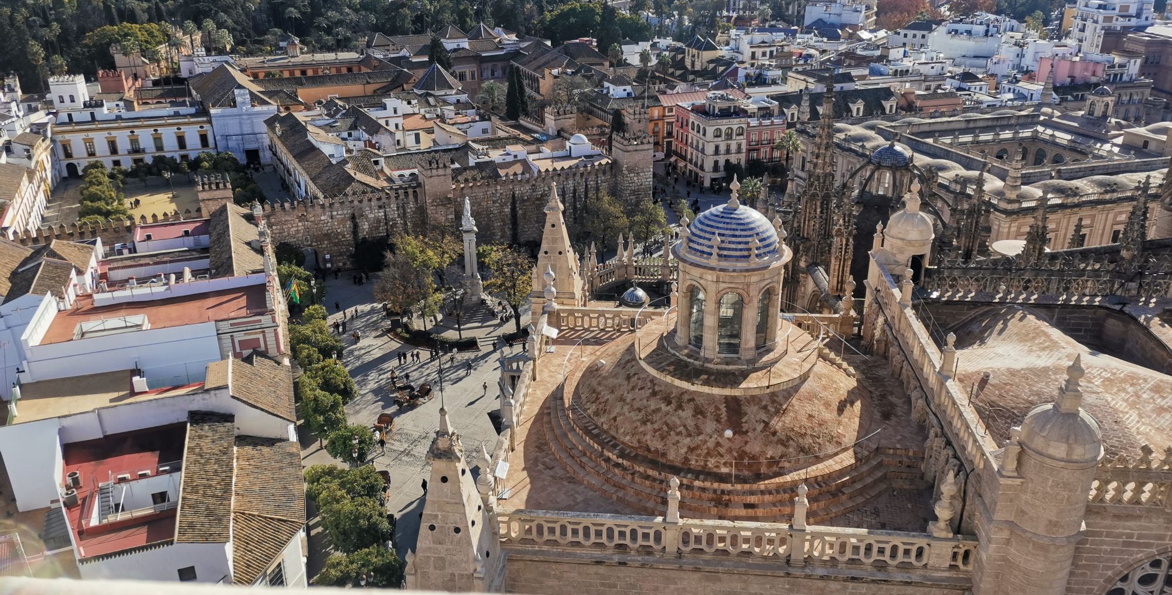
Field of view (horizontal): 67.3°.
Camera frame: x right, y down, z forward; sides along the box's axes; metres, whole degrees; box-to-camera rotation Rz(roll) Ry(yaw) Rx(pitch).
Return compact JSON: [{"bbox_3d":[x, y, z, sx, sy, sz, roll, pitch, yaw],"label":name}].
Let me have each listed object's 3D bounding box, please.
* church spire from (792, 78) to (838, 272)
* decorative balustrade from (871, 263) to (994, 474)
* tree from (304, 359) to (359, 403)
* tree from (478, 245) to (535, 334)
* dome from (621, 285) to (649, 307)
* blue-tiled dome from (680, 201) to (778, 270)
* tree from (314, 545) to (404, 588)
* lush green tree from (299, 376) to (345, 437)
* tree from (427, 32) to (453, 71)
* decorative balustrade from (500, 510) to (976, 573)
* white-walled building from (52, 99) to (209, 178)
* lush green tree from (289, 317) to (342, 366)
[{"bbox_3d":[15.566,-7.930,60.173,3.100,14.200,3.100,2,23,5],"label":"church spire"},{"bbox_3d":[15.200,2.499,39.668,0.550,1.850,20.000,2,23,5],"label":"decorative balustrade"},{"bbox_3d":[-30.701,11.028,105.831,6.000,5.600,6.000,0,23,0],"label":"tree"},{"bbox_3d":[-10.721,-0.714,123.652,8.000,12.200,8.000,0,23,0],"label":"tree"},{"bbox_3d":[3.435,-0.038,62.289,2.000,1.250,2.000,2,23,6],"label":"dome"},{"bbox_3d":[6.710,-3.227,39.723,4.400,2.150,4.400,2,23,5],"label":"blue-tiled dome"},{"bbox_3d":[-18.368,23.078,71.338,7.000,5.800,6.200,0,23,0],"label":"tree"},{"bbox_3d":[-28.566,12.875,95.322,5.100,7.800,5.100,2,23,5],"label":"lush green tree"},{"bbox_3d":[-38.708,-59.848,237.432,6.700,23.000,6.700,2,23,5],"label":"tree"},{"bbox_3d":[5.648,9.355,34.169,18.000,1.600,0.550,2,23,5],"label":"decorative balustrade"},{"bbox_3d":[-106.300,-38.828,209.480,32.500,15.900,12.000,-9,25,-20],"label":"white-walled building"},{"bbox_3d":[-34.083,6.470,111.174,6.100,7.200,6.100,2,23,5],"label":"lush green tree"}]

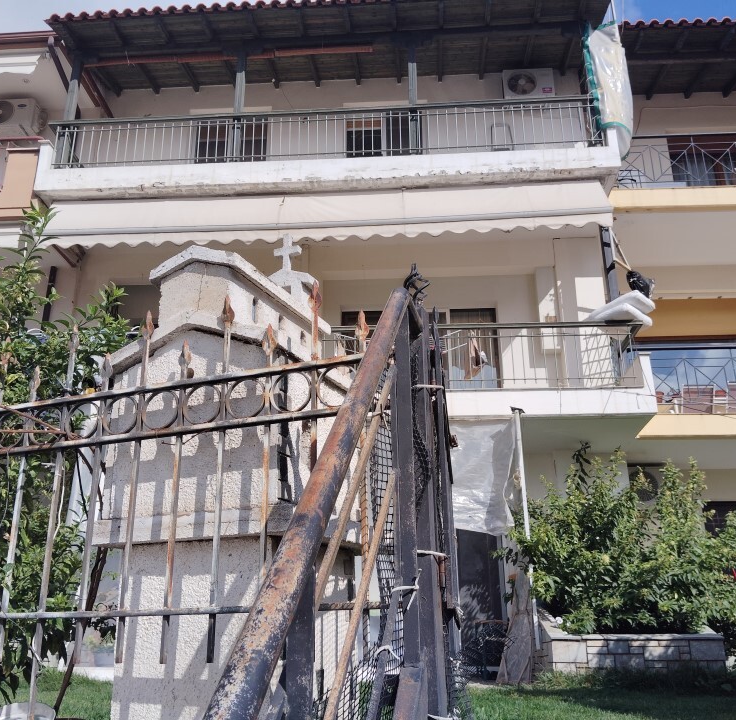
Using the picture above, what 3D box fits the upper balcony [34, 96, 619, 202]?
[{"bbox_3d":[-0.517,-2.457,10.896,7.440,1.090,2.000,-2,-19,4],"label":"upper balcony"}]

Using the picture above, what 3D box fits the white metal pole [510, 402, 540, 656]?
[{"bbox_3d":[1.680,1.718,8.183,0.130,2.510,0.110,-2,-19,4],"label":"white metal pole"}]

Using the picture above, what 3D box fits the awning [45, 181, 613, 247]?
[{"bbox_3d":[-0.539,-1.815,9.870,7.000,0.790,0.650,-2,-19,4],"label":"awning"}]

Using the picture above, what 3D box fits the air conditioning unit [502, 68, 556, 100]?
[{"bbox_3d":[2.519,-4.249,12.167,0.790,0.540,0.290,-2,-19,4],"label":"air conditioning unit"}]

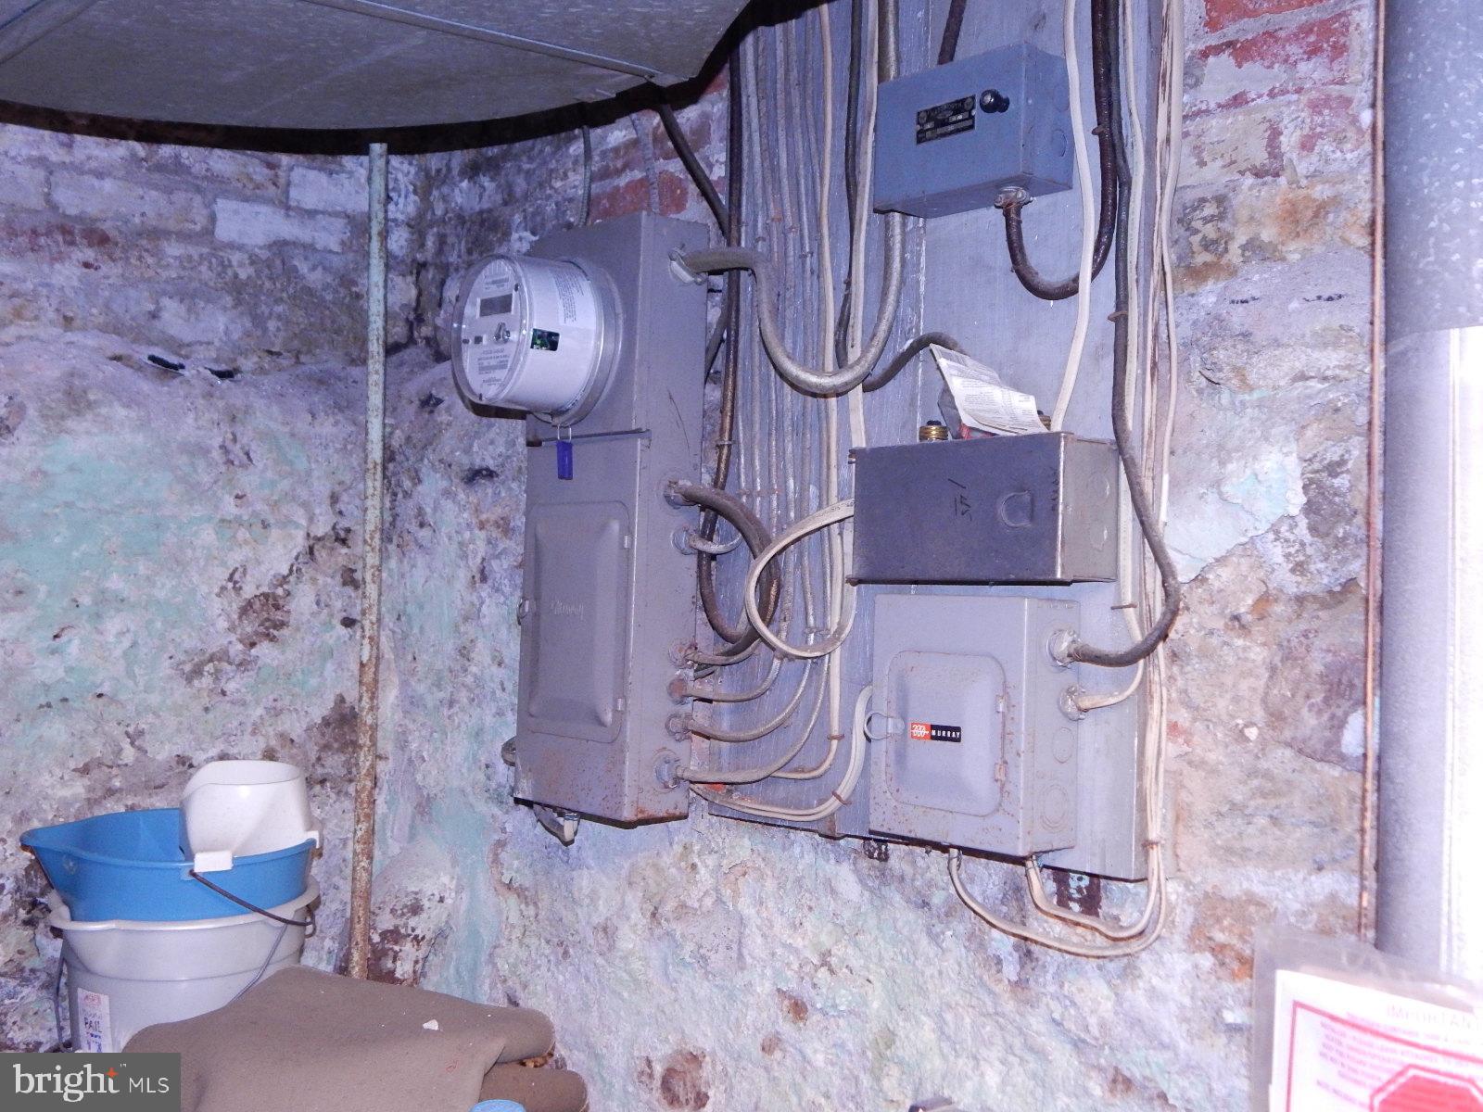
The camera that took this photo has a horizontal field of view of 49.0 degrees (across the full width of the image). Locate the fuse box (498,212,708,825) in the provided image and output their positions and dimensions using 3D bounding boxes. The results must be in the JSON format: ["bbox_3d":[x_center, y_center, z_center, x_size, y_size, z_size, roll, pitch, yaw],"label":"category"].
[{"bbox_3d":[-0.160,-0.043,1.956,0.093,0.694,0.227,3,-2,-41],"label":"fuse box"}]

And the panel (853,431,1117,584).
[{"bbox_3d":[0.223,-0.040,1.525,0.081,0.127,0.249,3,-2,-41],"label":"panel"}]

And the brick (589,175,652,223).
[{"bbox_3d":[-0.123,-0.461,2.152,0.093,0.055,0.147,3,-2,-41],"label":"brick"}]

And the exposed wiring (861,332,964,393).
[{"bbox_3d":[0.170,-0.194,1.619,0.029,0.050,0.141,3,-2,-41],"label":"exposed wiring"}]

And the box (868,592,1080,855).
[{"bbox_3d":[0.213,0.150,1.500,0.077,0.221,0.182,3,-2,-41],"label":"box"}]

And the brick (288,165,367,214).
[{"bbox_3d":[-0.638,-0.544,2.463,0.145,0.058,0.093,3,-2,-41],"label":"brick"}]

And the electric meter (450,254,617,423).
[{"bbox_3d":[-0.243,-0.260,1.894,0.130,0.187,0.187,3,-2,-41],"label":"electric meter"}]

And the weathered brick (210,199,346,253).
[{"bbox_3d":[-0.670,-0.458,2.311,0.199,0.058,0.090,3,-2,-41],"label":"weathered brick"}]

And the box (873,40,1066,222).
[{"bbox_3d":[0.217,-0.395,1.530,0.072,0.119,0.178,3,-2,-41],"label":"box"}]

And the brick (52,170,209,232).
[{"bbox_3d":[-0.863,-0.485,2.264,0.218,0.058,0.093,3,-2,-41],"label":"brick"}]

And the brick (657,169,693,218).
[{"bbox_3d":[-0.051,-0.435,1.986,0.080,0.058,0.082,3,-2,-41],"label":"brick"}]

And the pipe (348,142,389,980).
[{"bbox_3d":[-0.549,0.003,2.400,0.026,1.235,0.026,2,-2,-41],"label":"pipe"}]

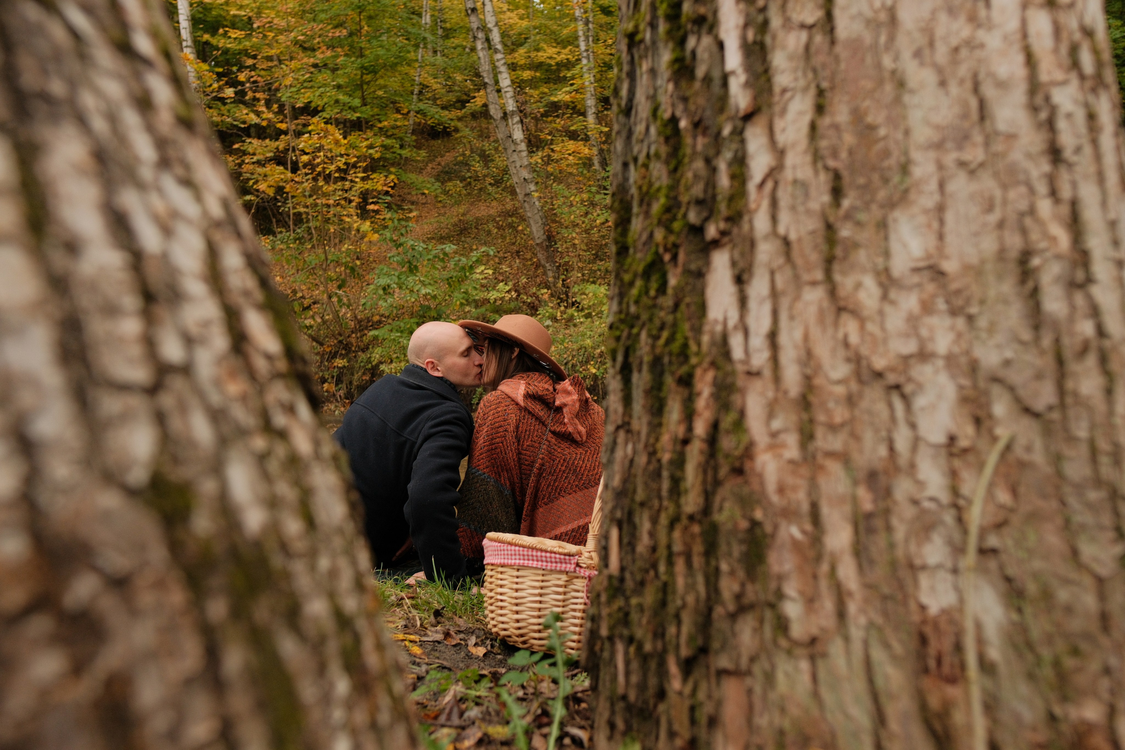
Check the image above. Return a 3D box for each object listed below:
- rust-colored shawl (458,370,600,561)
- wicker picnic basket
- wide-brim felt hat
[{"bbox_3d":[-0.060,0.300,2.360,0.520,0.610,0.400,0,1,-12],"label":"rust-colored shawl"},{"bbox_3d":[0.070,0.410,1.810,0.470,0.410,0.300,0,1,12],"label":"wicker picnic basket"},{"bbox_3d":[-0.136,-0.117,2.350,0.380,0.125,0.360,27,-4,2],"label":"wide-brim felt hat"}]

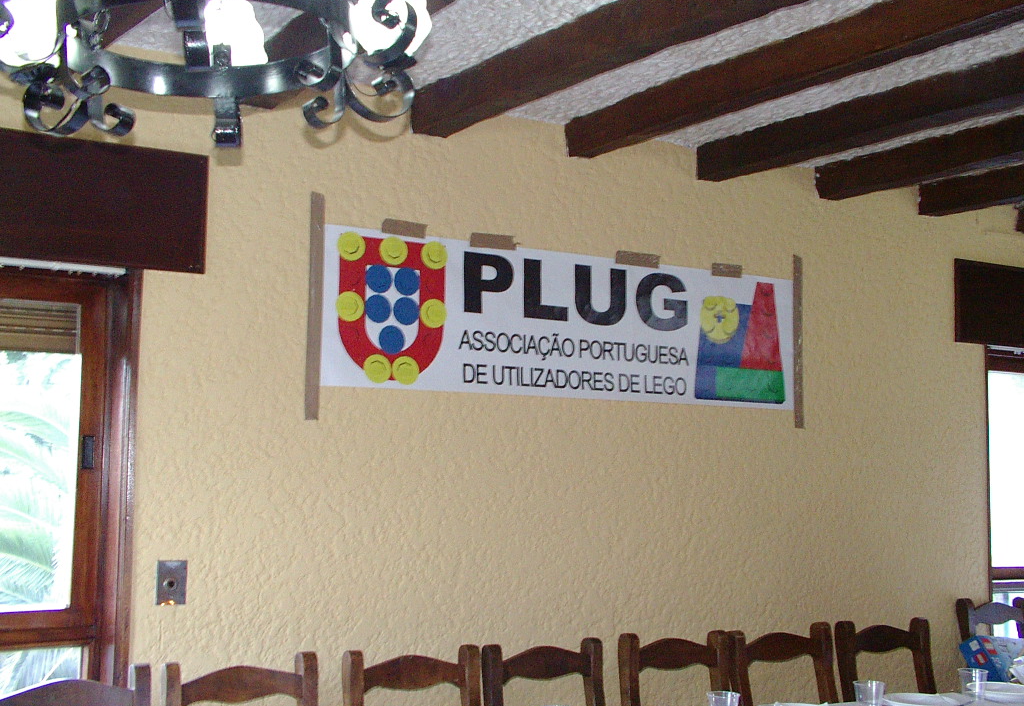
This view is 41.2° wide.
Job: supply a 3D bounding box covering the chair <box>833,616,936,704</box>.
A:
[{"bbox_3d":[1.424,1.395,4.672,0.430,0.905,0.450,4,-6,-29],"label":"chair"}]

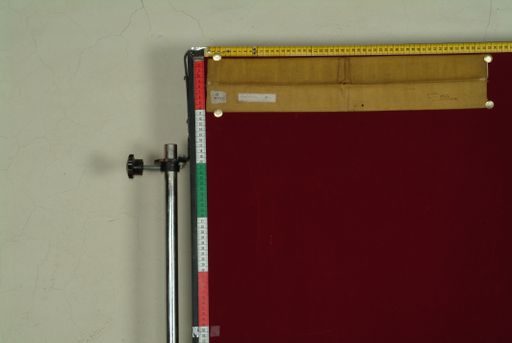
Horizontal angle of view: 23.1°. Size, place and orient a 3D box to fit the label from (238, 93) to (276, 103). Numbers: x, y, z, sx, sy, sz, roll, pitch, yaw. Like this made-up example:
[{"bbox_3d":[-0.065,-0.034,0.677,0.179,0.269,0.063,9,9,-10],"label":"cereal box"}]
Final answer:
[{"bbox_3d":[0.003,-0.138,2.360,0.071,0.016,0.001,-1,-4,5],"label":"label"}]

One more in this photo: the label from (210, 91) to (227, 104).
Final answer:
[{"bbox_3d":[-0.070,-0.140,2.365,0.029,0.023,0.001,-1,-4,5],"label":"label"}]

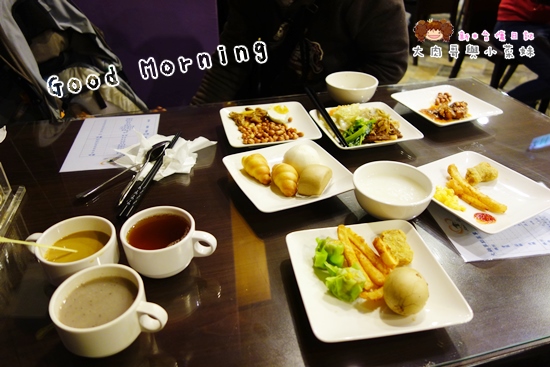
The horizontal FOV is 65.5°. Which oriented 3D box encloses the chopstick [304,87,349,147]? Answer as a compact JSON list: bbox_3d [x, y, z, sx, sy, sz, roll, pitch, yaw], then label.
[{"bbox_3d":[0.096,-0.136,0.837,0.014,0.008,0.251,-7,38,-11],"label":"chopstick"}]

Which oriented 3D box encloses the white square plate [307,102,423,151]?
[{"bbox_3d":[0.170,-0.105,0.819,0.168,0.023,0.168,-9,34,-14],"label":"white square plate"}]

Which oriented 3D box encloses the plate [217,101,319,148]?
[{"bbox_3d":[-0.011,-0.107,0.820,0.168,0.023,0.168,-7,34,-11],"label":"plate"}]

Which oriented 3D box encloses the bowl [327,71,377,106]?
[{"bbox_3d":[0.167,-0.201,0.940,0.110,0.050,0.110,0,33,0],"label":"bowl"}]

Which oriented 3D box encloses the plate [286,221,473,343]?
[{"bbox_3d":[0.109,0.109,0.492,0.168,0.023,0.168,-5,34,-8],"label":"plate"}]

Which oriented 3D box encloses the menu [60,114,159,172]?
[{"bbox_3d":[-0.296,-0.081,0.794,0.148,0.002,0.209,-5,34,-8],"label":"menu"}]

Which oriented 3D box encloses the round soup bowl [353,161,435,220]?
[{"bbox_3d":[0.163,0.019,0.604,0.110,0.050,0.110,0,33,0],"label":"round soup bowl"}]

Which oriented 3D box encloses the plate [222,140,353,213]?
[{"bbox_3d":[0.024,-0.010,0.673,0.168,0.023,0.168,-15,36,-22],"label":"plate"}]

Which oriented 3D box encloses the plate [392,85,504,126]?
[{"bbox_3d":[0.358,-0.159,0.904,0.168,0.023,0.168,-12,35,-18],"label":"plate"}]

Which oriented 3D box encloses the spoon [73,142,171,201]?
[{"bbox_3d":[-0.237,-0.025,0.683,0.040,0.020,0.179,24,46,31],"label":"spoon"}]

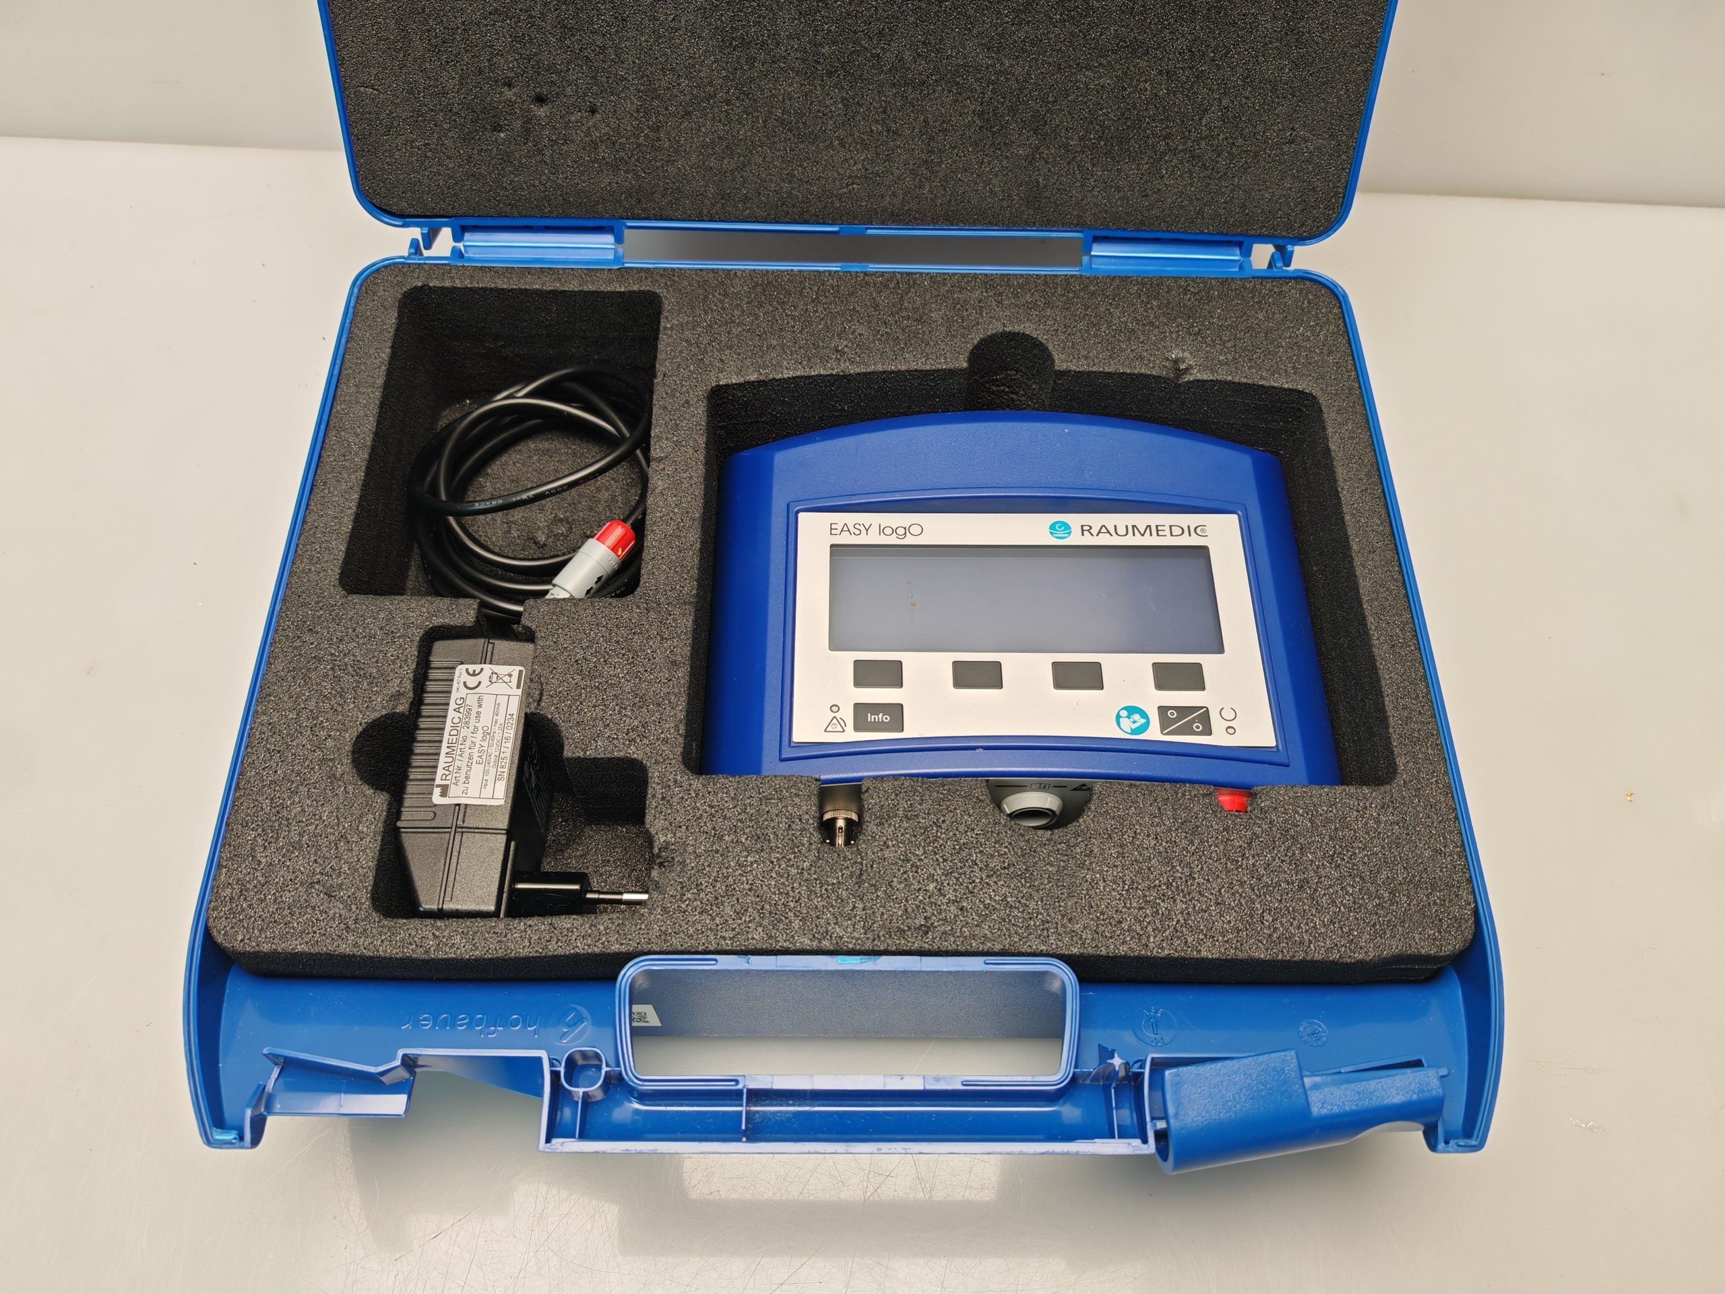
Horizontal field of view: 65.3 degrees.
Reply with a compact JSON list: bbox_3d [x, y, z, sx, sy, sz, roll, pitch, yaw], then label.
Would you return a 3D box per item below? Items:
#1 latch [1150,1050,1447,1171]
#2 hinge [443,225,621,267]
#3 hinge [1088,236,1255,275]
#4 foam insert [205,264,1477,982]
[{"bbox_3d":[0.120,0.129,0.373,0.075,0.021,0.023,-7,62,-5],"label":"latch"},{"bbox_3d":[-0.125,-0.152,0.512,0.064,0.011,0.012,0,61,-1],"label":"hinge"},{"bbox_3d":[0.119,-0.150,0.516,0.064,0.011,0.012,0,61,-1],"label":"hinge"},{"bbox_3d":[-0.004,-0.007,0.482,0.374,0.076,0.265,0,61,-1],"label":"foam insert"}]

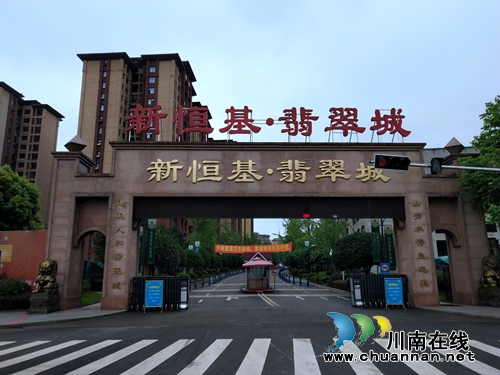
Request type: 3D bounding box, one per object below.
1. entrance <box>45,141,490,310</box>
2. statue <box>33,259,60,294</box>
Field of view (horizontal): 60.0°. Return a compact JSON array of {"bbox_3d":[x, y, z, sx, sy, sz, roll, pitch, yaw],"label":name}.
[{"bbox_3d":[1.172,2.086,24.763,23.900,9.200,2.300,0,-12,-2],"label":"entrance"},{"bbox_3d":[-9.888,4.255,20.950,0.820,1.560,1.150,0,-12,-2],"label":"statue"}]

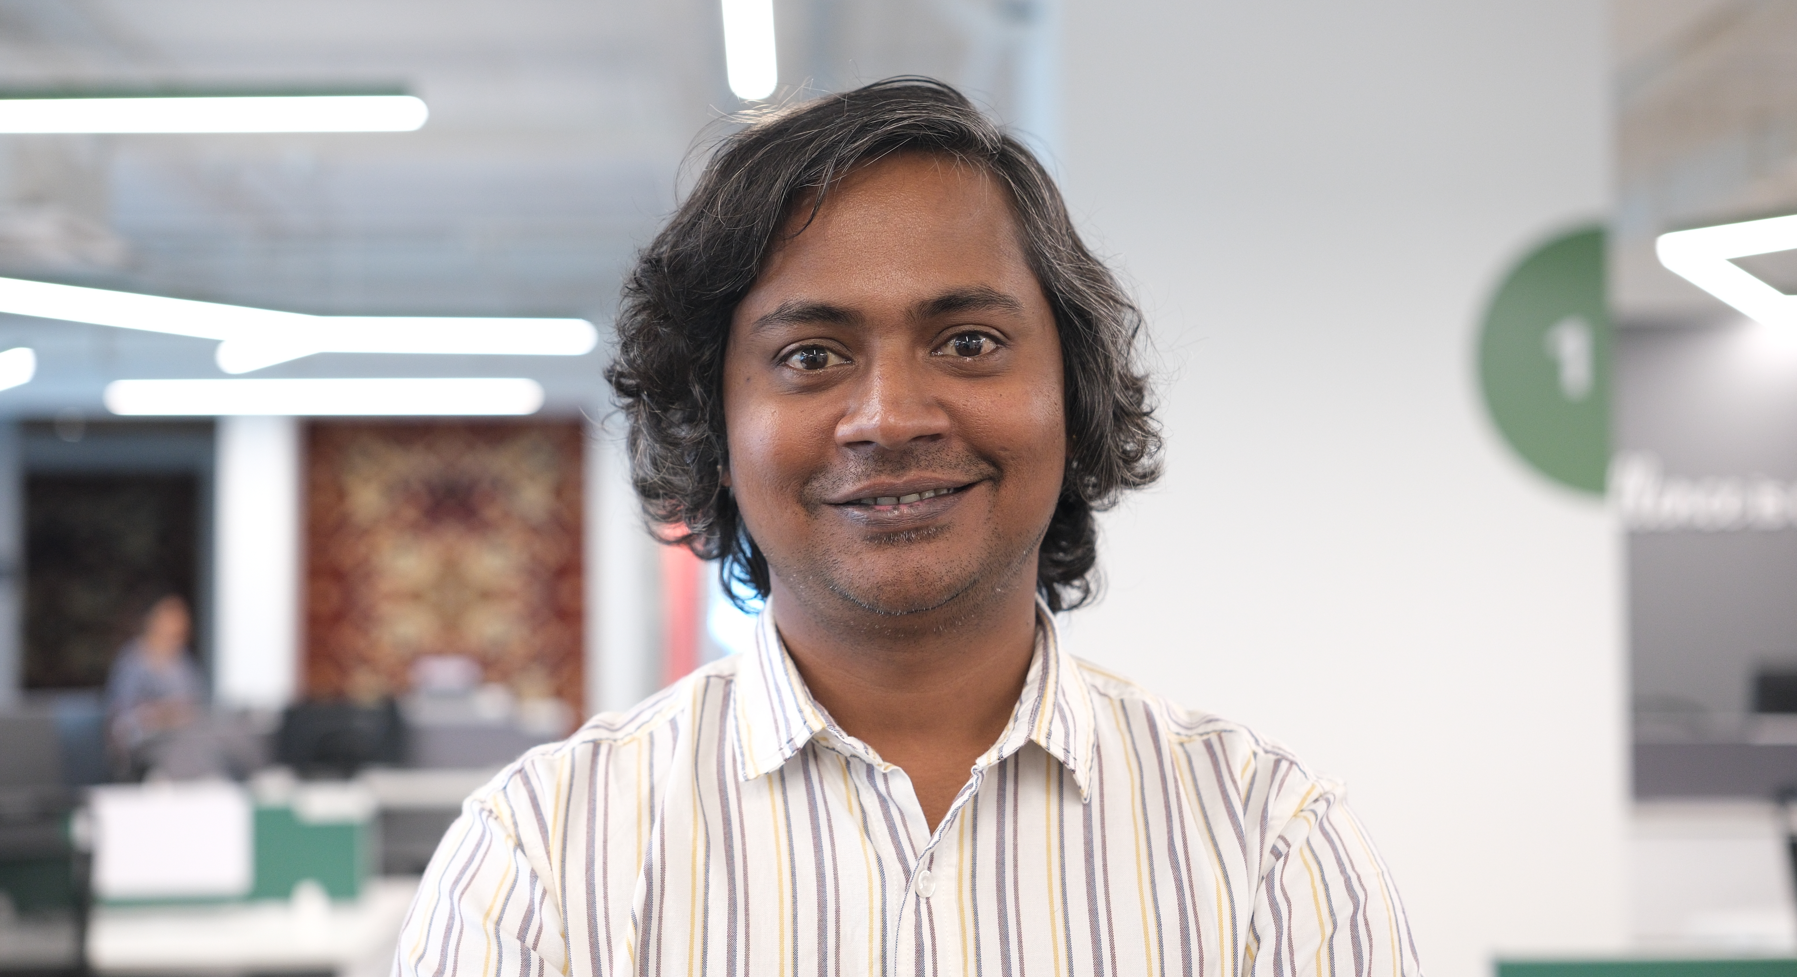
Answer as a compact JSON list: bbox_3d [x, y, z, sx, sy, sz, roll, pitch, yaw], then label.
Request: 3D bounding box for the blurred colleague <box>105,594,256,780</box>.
[{"bbox_3d":[-2.707,1.050,9.500,0.750,1.280,0.520,-3,-4,37],"label":"blurred colleague"}]

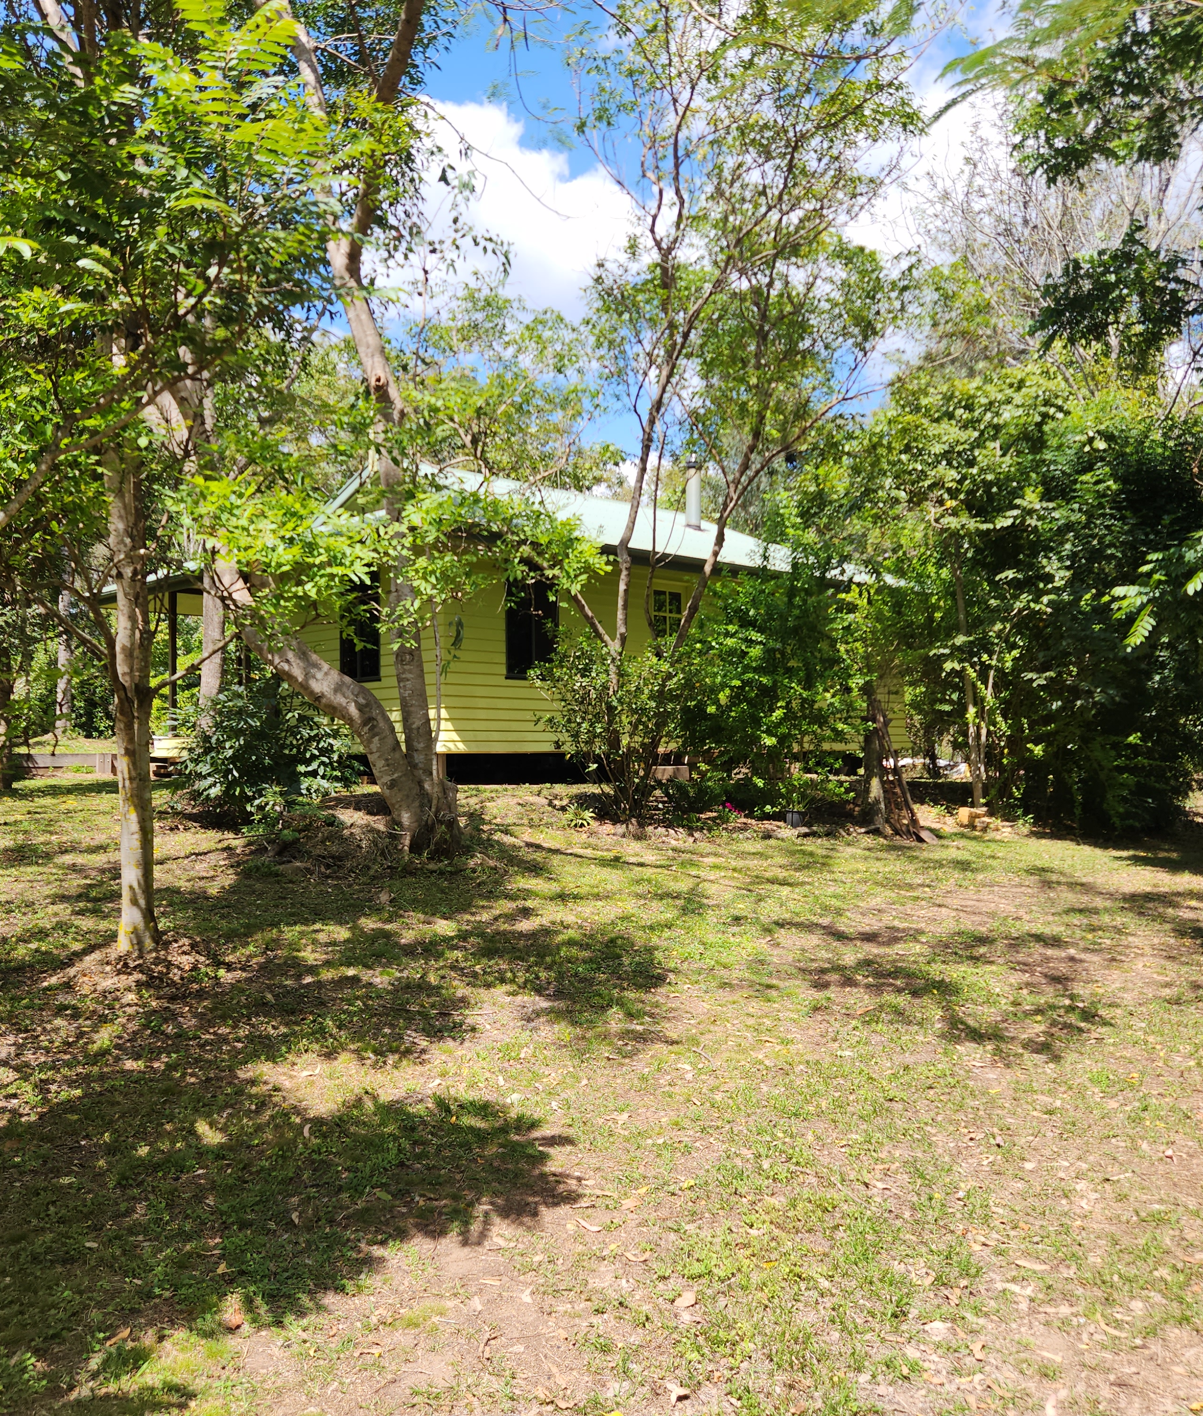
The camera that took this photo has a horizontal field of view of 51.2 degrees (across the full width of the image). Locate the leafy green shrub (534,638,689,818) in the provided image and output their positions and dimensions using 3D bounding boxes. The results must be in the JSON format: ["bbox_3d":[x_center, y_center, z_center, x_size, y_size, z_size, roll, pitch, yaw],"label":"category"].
[{"bbox_3d":[0.078,0.203,13.300,1.642,1.986,1.500,-1,-2,0],"label":"leafy green shrub"}]

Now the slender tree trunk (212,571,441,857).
[{"bbox_3d":[-2.334,0.000,10.700,1.988,2.453,0.900,-1,-2,0],"label":"slender tree trunk"}]

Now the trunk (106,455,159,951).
[{"bbox_3d":[-2.613,-0.029,7.000,0.280,2.765,0.280,-1,-2,0],"label":"trunk"}]

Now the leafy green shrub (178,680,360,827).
[{"bbox_3d":[-3.579,0.476,13.500,1.900,1.540,1.700,-1,-2,0],"label":"leafy green shrub"}]

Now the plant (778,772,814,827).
[{"bbox_3d":[1.987,0.933,12.800,0.376,0.557,0.350,-1,-2,0],"label":"plant"}]

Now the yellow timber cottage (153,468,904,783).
[{"bbox_3d":[-1.216,-1.413,22.946,11.800,5.240,9.700,1,-3,-44],"label":"yellow timber cottage"}]

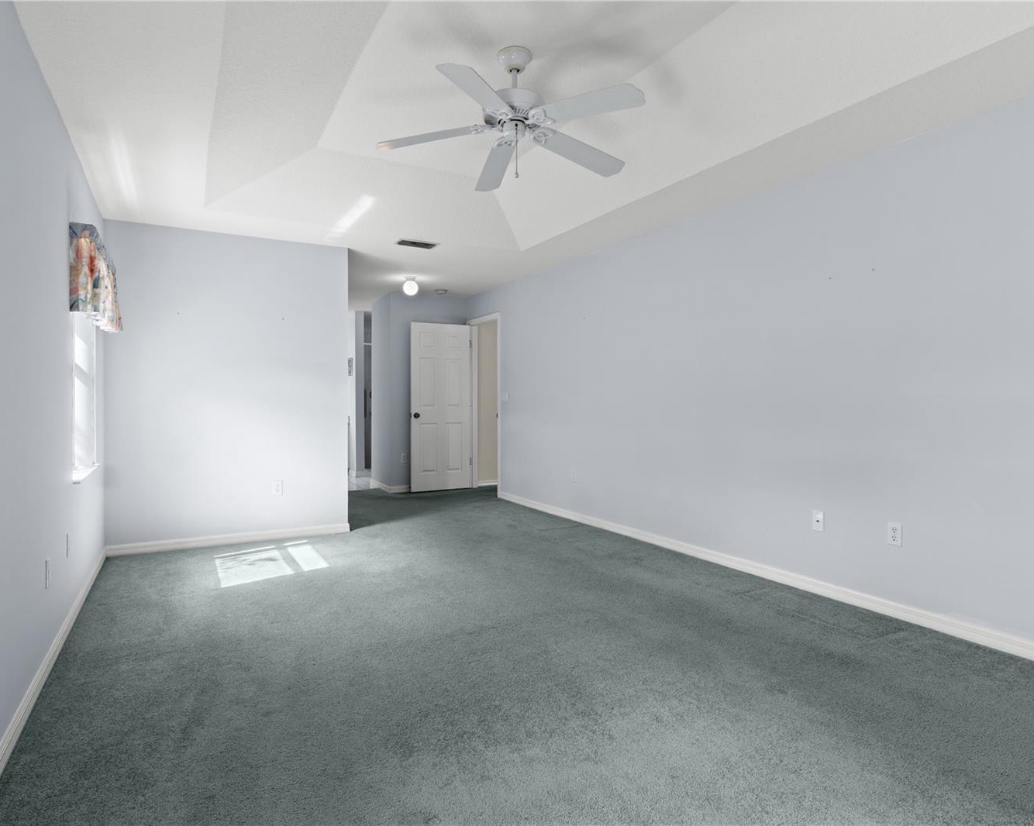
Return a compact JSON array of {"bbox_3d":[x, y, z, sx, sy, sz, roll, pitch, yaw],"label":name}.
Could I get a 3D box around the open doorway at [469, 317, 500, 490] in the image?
[{"bbox_3d":[-0.366,-0.084,6.710,0.140,2.090,0.840,-1,2,-32],"label":"open doorway"}]

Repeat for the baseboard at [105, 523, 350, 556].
[{"bbox_3d":[-2.208,0.984,4.352,1.711,0.083,0.020,-1,2,-26],"label":"baseboard"}]

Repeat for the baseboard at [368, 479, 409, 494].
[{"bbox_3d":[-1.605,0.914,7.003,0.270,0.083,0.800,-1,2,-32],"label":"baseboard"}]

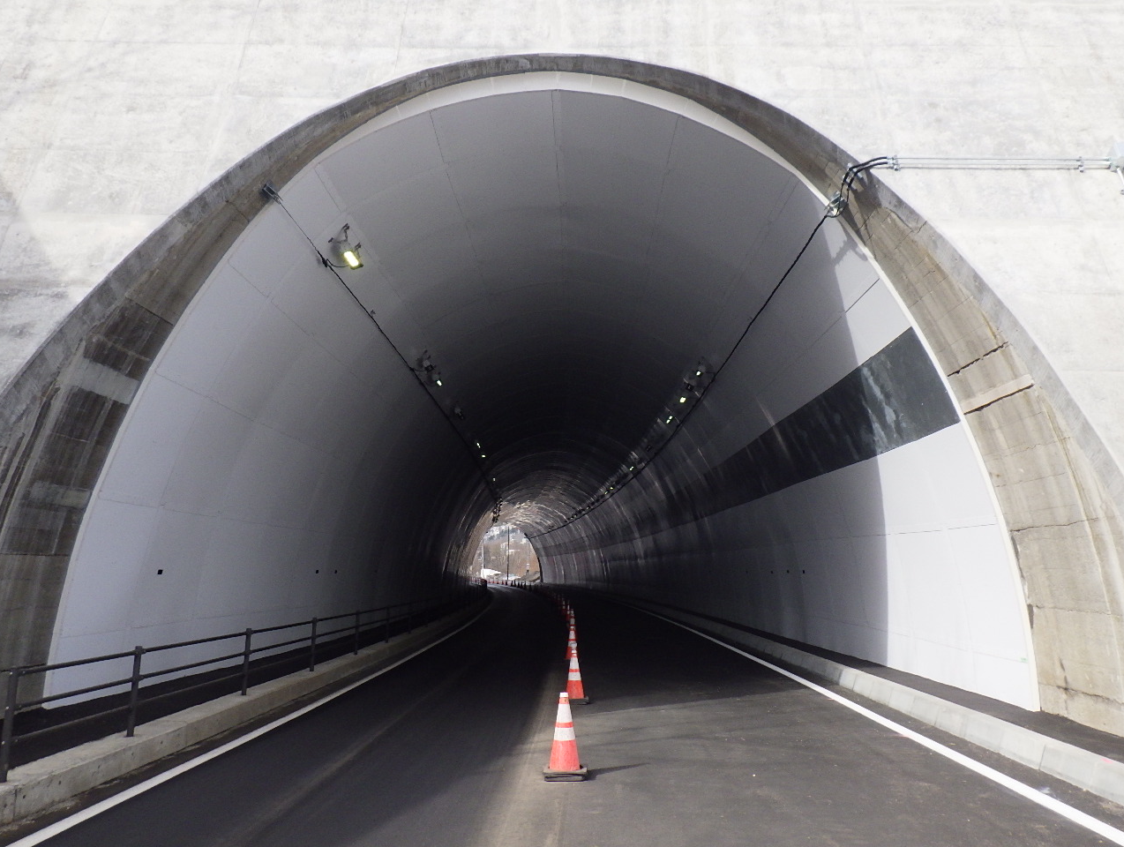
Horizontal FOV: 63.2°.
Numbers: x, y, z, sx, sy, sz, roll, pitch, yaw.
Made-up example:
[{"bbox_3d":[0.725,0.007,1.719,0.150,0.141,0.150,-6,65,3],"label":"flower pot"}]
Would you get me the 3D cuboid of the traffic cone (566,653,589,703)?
[{"bbox_3d":[0.192,3.515,12.700,0.370,0.700,0.370,0,-10,0],"label":"traffic cone"}]

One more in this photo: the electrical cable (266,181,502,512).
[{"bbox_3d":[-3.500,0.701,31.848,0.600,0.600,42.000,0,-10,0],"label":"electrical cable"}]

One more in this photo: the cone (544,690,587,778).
[{"bbox_3d":[0.027,2.700,7.930,0.370,0.700,0.370,0,-10,0],"label":"cone"}]

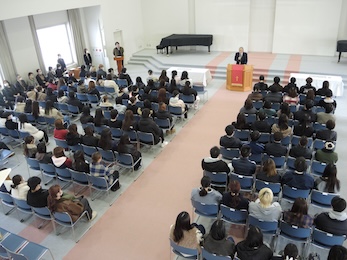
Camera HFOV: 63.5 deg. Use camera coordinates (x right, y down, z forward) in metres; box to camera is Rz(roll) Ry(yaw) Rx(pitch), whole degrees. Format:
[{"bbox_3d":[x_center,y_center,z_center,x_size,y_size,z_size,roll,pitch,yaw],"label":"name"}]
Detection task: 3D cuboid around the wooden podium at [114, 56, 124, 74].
[{"bbox_3d":[-3.298,-3.901,17.046,0.580,1.020,0.460,-13,28,-18],"label":"wooden podium"}]

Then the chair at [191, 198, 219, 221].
[{"bbox_3d":[0.685,1.620,5.604,0.520,0.780,0.520,8,29,24],"label":"chair"}]

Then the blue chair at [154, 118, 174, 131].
[{"bbox_3d":[-0.235,-0.118,8.738,0.485,0.765,0.490,9,30,23],"label":"blue chair"}]

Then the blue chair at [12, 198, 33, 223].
[{"bbox_3d":[-3.053,1.631,6.146,0.520,0.780,0.520,8,29,24],"label":"blue chair"}]

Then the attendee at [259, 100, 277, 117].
[{"bbox_3d":[2.832,-0.430,8.430,0.490,1.240,0.740,9,30,23],"label":"attendee"}]

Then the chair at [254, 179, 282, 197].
[{"bbox_3d":[1.953,1.246,5.752,0.510,0.770,0.550,8,30,24],"label":"chair"}]

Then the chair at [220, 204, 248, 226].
[{"bbox_3d":[1.209,1.678,5.481,0.515,0.775,0.525,9,29,23],"label":"chair"}]

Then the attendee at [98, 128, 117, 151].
[{"bbox_3d":[-1.621,0.477,7.638,0.480,1.270,0.740,9,30,23],"label":"attendee"}]

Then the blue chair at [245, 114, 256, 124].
[{"bbox_3d":[2.304,-0.197,8.519,0.510,0.770,0.550,8,30,24],"label":"blue chair"}]

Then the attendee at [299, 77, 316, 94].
[{"bbox_3d":[4.548,-1.217,9.553,0.500,1.290,0.740,8,30,24],"label":"attendee"}]

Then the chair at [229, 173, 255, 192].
[{"bbox_3d":[1.562,1.236,6.333,0.515,0.775,0.525,9,29,23],"label":"chair"}]

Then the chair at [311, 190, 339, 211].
[{"bbox_3d":[2.880,1.378,5.444,0.485,0.765,0.490,9,30,23],"label":"chair"}]

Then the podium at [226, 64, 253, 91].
[{"bbox_3d":[2.897,-2.260,12.224,1.080,1.000,0.680,9,30,23],"label":"podium"}]

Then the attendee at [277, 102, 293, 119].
[{"bbox_3d":[3.413,-0.326,8.626,0.480,1.250,0.740,8,29,22],"label":"attendee"}]

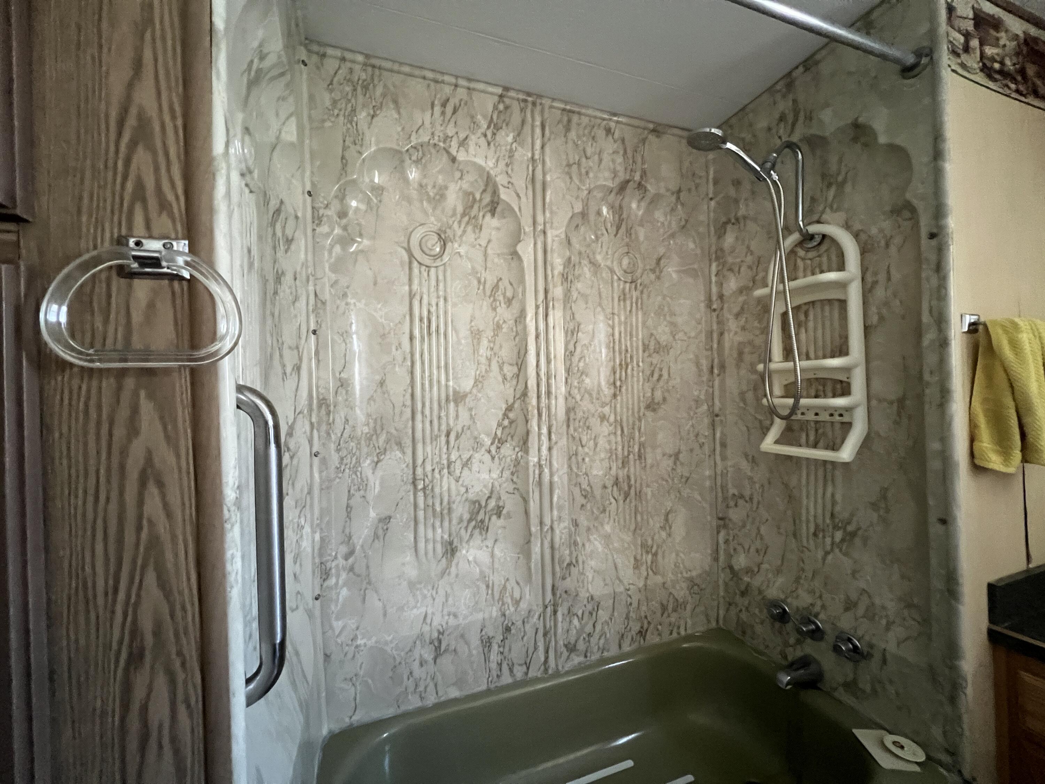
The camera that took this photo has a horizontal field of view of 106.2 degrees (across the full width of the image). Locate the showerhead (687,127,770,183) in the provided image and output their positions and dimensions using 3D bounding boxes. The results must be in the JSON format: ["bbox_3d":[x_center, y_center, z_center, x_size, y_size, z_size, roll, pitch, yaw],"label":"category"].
[{"bbox_3d":[0.585,-0.677,1.110,0.250,0.072,0.102,30,0,1],"label":"showerhead"}]

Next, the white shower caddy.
[{"bbox_3d":[0.789,-0.145,1.103,0.107,0.640,0.257,-1,-1,-18],"label":"white shower caddy"}]

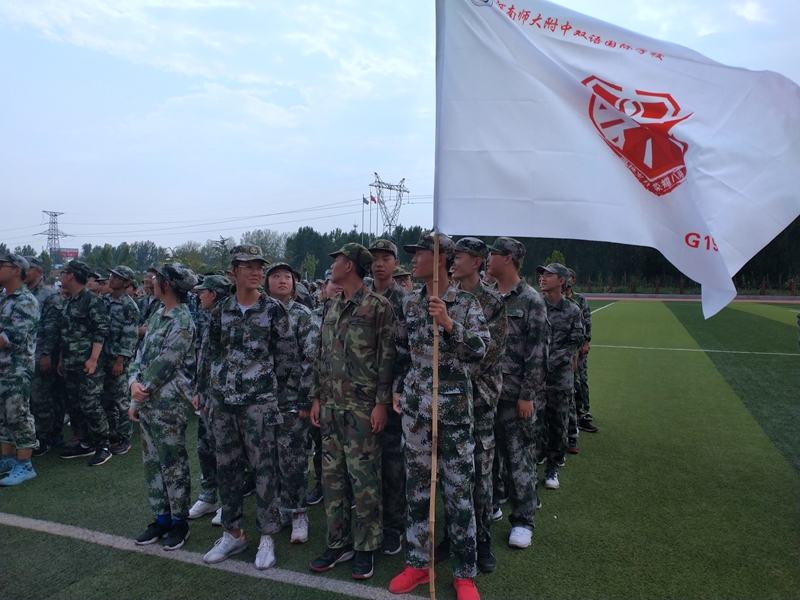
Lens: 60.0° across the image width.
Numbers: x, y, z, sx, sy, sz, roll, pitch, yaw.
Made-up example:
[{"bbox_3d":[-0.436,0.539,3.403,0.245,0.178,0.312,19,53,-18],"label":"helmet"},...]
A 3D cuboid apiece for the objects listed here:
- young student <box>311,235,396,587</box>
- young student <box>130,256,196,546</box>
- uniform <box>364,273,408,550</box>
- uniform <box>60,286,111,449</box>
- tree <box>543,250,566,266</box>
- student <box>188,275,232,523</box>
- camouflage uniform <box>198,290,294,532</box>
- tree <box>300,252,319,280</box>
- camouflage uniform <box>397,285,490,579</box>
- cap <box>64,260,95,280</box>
[{"bbox_3d":[-0.255,0.594,3.727,0.490,1.740,0.360,1,1,16],"label":"young student"},{"bbox_3d":[-1.381,0.588,4.050,0.430,1.620,0.390,2,2,36],"label":"young student"},{"bbox_3d":[-0.121,0.634,4.087,0.480,1.550,0.310,1,1,16],"label":"uniform"},{"bbox_3d":[-2.708,0.583,5.950,0.460,1.400,0.320,1,1,35],"label":"uniform"},{"bbox_3d":[19.962,-3.367,89.000,2.800,5.980,2.700,1,1,0],"label":"tree"},{"bbox_3d":[-1.216,0.610,4.520,0.430,1.560,0.340,1,1,32],"label":"student"},{"bbox_3d":[-0.847,0.628,3.850,0.510,1.360,0.320,1,1,13],"label":"camouflage uniform"},{"bbox_3d":[-11.487,-3.318,88.000,2.400,5.300,2.300,1,1,0],"label":"tree"},{"bbox_3d":[0.203,0.645,3.400,0.490,1.470,0.380,1,1,8],"label":"camouflage uniform"},{"bbox_3d":[-2.746,-0.255,5.930,0.250,0.145,0.185,5,0,-6],"label":"cap"}]

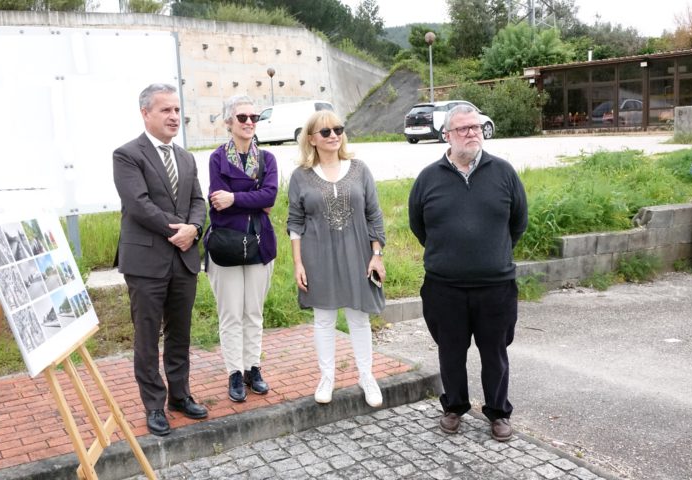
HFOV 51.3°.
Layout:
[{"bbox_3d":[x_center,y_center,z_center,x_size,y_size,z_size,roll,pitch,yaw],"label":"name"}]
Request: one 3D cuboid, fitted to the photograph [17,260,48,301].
[{"bbox_3d":[-1.071,0.133,2.465,0.010,0.129,0.180,-19,6,-4],"label":"photograph"}]

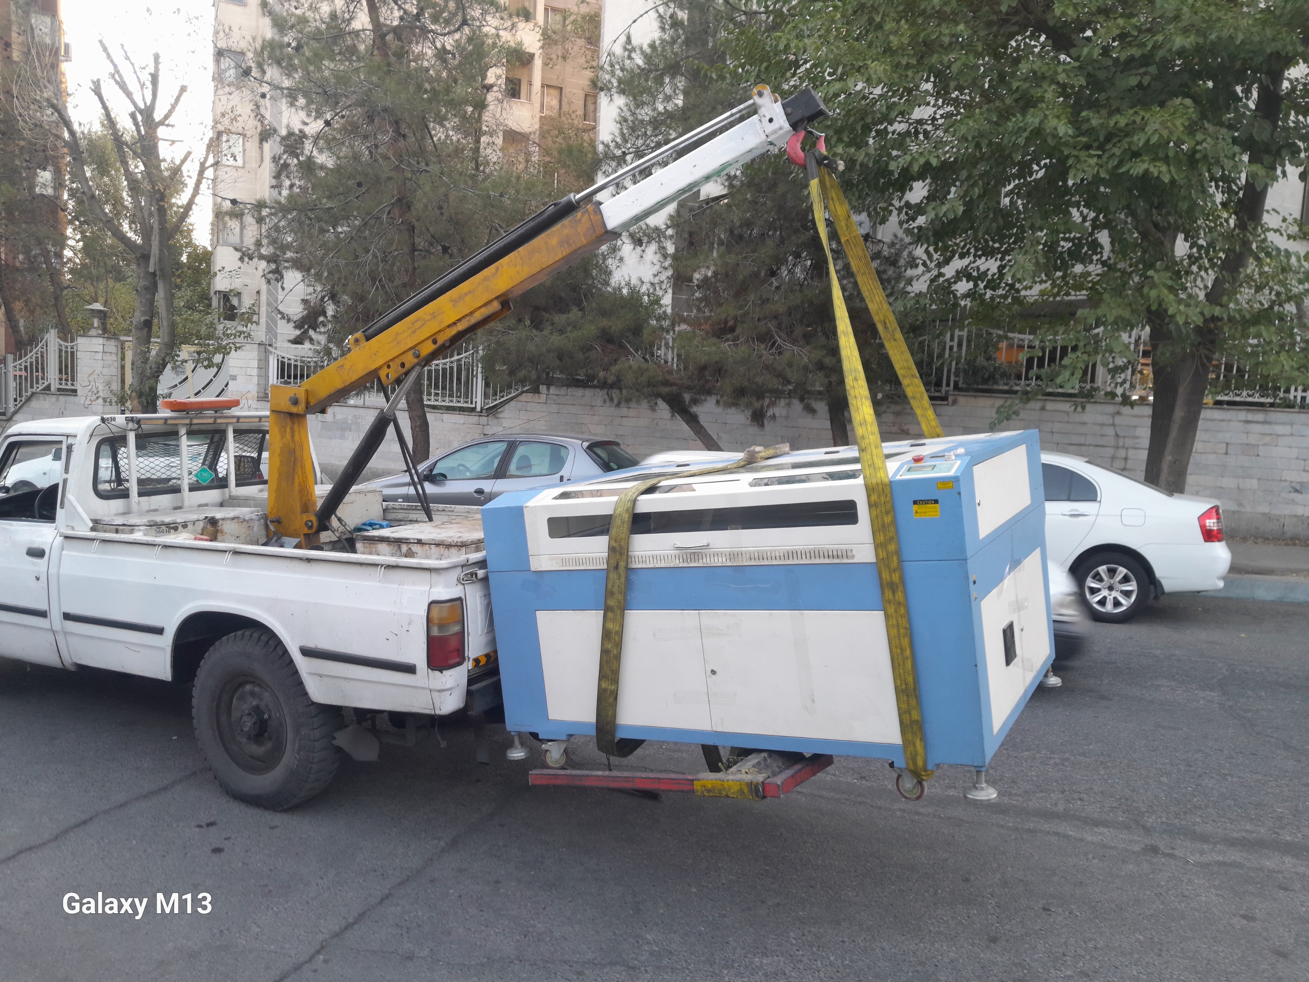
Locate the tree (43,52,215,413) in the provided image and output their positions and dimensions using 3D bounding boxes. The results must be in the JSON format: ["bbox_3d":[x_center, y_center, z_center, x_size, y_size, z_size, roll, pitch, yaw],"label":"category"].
[{"bbox_3d":[-8.166,-3.471,15.939,2.550,6.936,2.400,0,7,-27],"label":"tree"}]

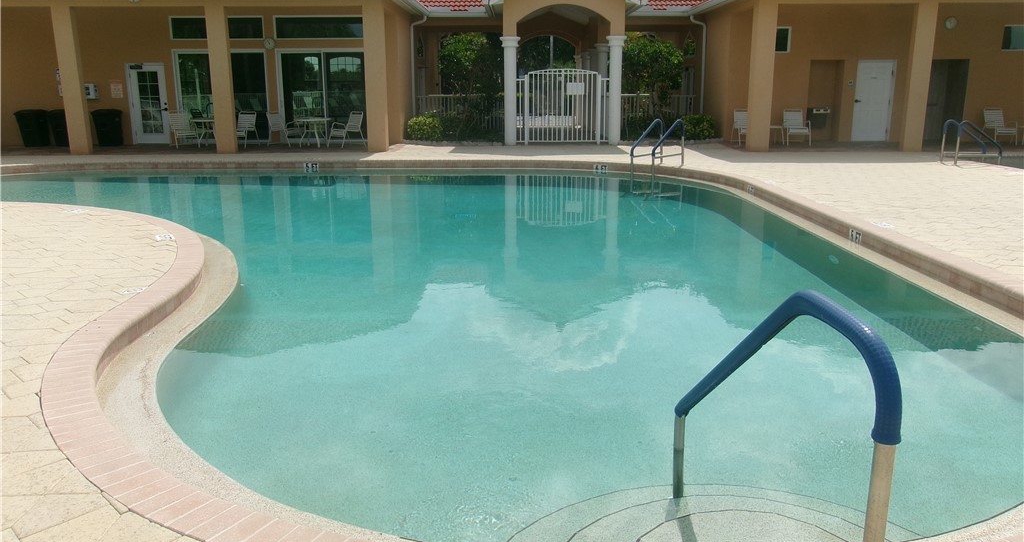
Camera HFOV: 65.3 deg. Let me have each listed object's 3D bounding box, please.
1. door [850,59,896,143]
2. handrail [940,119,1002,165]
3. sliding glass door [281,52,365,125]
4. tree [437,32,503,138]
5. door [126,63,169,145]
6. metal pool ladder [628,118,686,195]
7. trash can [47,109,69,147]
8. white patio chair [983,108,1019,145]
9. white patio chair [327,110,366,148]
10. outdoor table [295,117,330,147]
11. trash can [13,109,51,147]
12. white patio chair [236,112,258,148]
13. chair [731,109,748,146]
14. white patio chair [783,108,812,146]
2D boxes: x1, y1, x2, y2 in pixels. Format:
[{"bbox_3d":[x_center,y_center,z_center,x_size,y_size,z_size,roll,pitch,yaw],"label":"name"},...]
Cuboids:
[{"bbox_3d":[9.313,-4.418,20.644,1.000,2.080,0.080,0,13,0],"label":"door"},{"bbox_3d":[8.471,-2.361,14.653,0.880,0.830,0.450,0,13,0],"label":"handrail"},{"bbox_3d":[-5.087,-4.664,21.496,2.350,2.400,0.140,-1,13,-3],"label":"sliding glass door"},{"bbox_3d":[-1.183,-5.183,22.510,1.850,2.920,1.700,0,13,0],"label":"tree"},{"bbox_3d":[-9.706,-4.430,21.289,1.000,2.080,0.120,-1,13,-3],"label":"door"},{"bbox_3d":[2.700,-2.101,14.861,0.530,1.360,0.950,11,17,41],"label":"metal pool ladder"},{"bbox_3d":[-11.634,-3.752,20.879,0.600,0.960,0.680,0,13,0],"label":"trash can"},{"bbox_3d":[11.817,-3.503,19.339,0.600,0.870,0.680,-2,13,-8],"label":"white patio chair"},{"bbox_3d":[-4.189,-3.579,20.157,0.660,0.880,0.600,-12,17,-41],"label":"white patio chair"},{"bbox_3d":[-4.813,-3.373,19.385,0.920,0.720,0.920,0,13,0],"label":"outdoor table"},{"bbox_3d":[-12.014,-3.599,20.055,0.570,0.910,0.620,0,13,0],"label":"trash can"},{"bbox_3d":[-6.804,-3.578,20.206,0.600,0.880,0.660,4,14,19],"label":"white patio chair"},{"bbox_3d":[5.787,-3.516,19.495,0.600,0.870,0.680,0,13,0],"label":"chair"},{"bbox_3d":[6.917,-3.503,19.417,0.600,0.870,0.680,0,13,0],"label":"white patio chair"}]

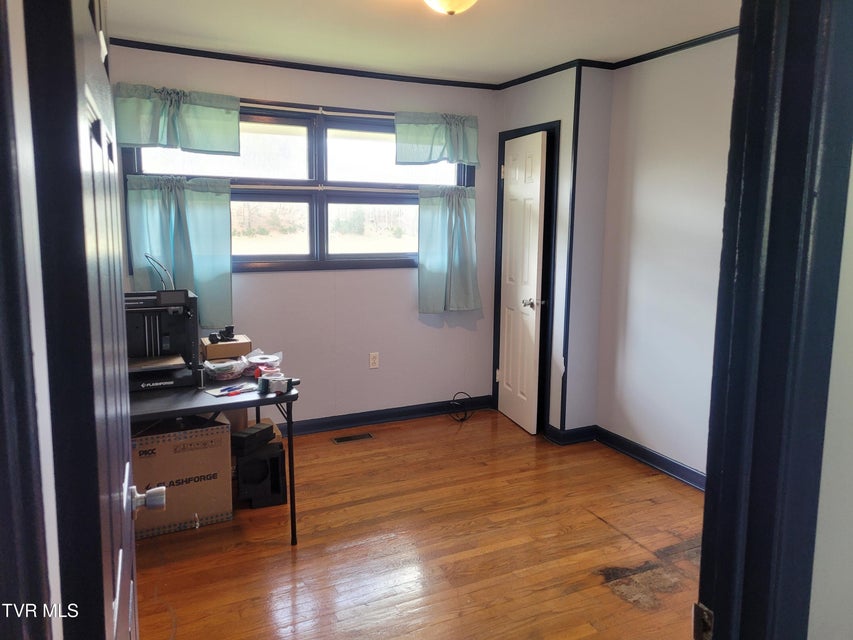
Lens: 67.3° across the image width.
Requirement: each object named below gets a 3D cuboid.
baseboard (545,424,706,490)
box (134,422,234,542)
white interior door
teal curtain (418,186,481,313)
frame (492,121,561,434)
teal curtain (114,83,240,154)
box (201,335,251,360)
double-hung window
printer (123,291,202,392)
[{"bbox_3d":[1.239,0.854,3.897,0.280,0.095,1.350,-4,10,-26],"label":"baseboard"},{"bbox_3d":[-1.256,0.727,3.230,0.460,0.500,0.440,-4,10,-26],"label":"box"},{"bbox_3d":[0.669,-0.242,4.525,0.037,2.025,0.600,-2,10,-17],"label":"white interior door"},{"bbox_3d":[0.169,-0.502,4.643,0.520,0.900,0.080,-4,10,-26],"label":"teal curtain"},{"bbox_3d":[0.719,-0.290,4.609,0.130,2.114,0.700,-4,10,-26],"label":"frame"},{"bbox_3d":[-1.435,-1.161,3.740,0.680,0.355,0.080,-4,10,-26],"label":"teal curtain"},{"bbox_3d":[-1.065,0.148,3.418,0.228,0.078,0.195,-4,10,-26],"label":"box"},{"bbox_3d":[-0.700,-0.856,4.228,2.339,1.061,0.110,-4,10,-26],"label":"double-hung window"},{"bbox_3d":[-1.258,0.064,2.948,0.365,0.440,0.400,-4,10,-26],"label":"printer"}]

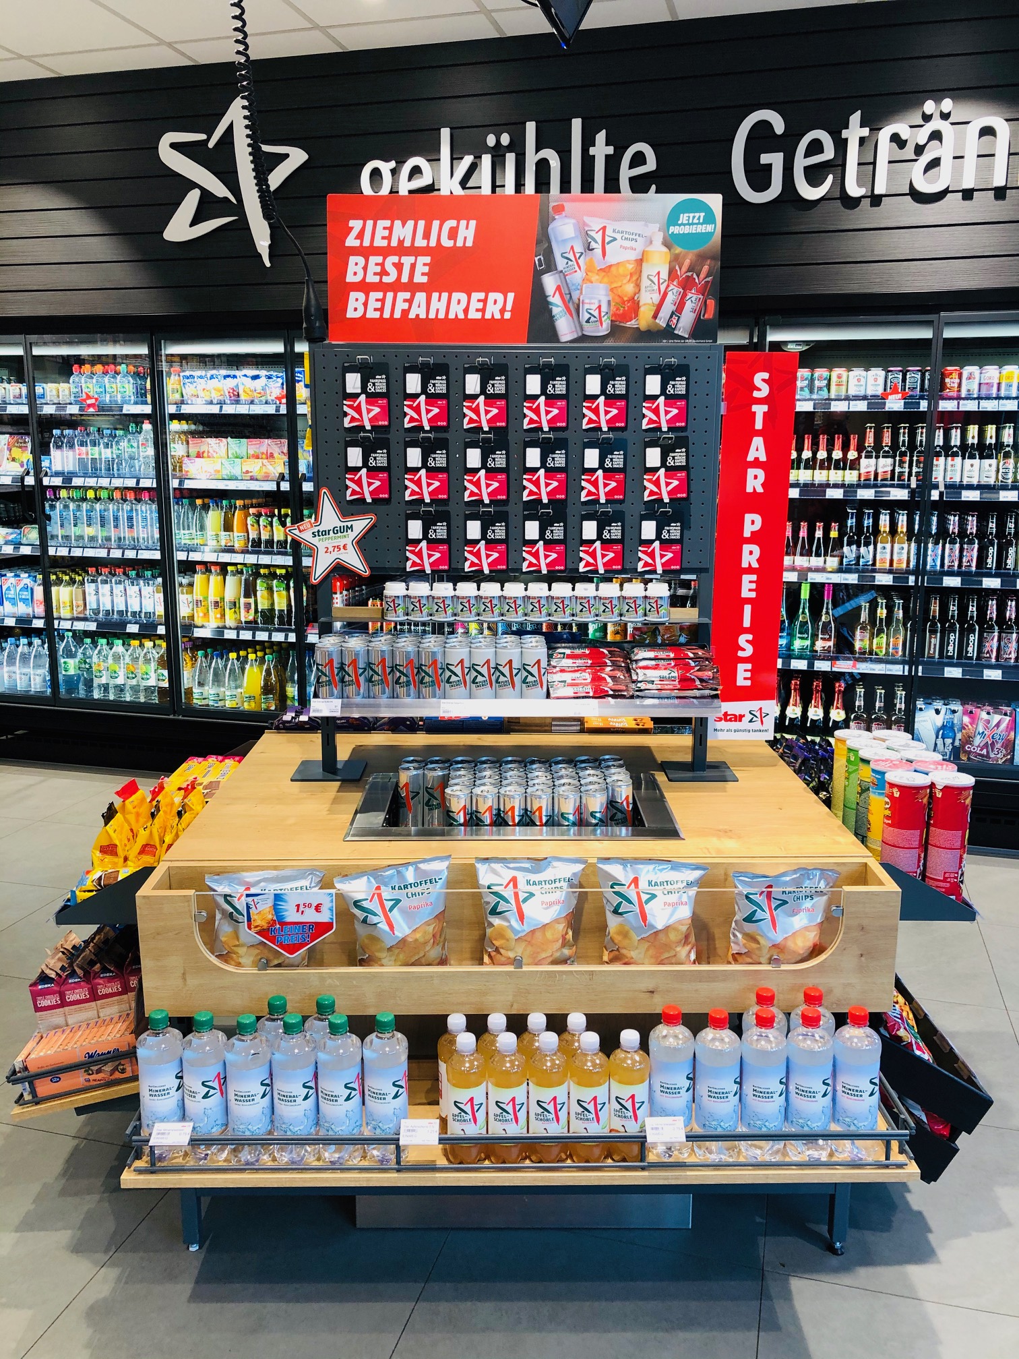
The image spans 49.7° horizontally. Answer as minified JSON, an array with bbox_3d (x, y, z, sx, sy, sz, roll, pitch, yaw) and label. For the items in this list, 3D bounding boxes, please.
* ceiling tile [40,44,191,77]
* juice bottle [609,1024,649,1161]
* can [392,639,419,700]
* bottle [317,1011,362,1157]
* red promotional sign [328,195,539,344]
[{"bbox_3d":[-1.545,-2.422,4.288,0.624,0.018,0.240,3,12,13],"label":"ceiling tile"},{"bbox_3d":[0.193,0.669,1.777,0.065,0.211,0.065,0,12,-1],"label":"juice bottle"},{"bbox_3d":[-0.216,-0.008,2.314,0.053,0.135,0.053,0,12,-1],"label":"can"},{"bbox_3d":[-0.271,0.655,1.765,0.072,0.242,0.072,0,12,-1],"label":"bottle"},{"bbox_3d":[-0.159,-0.838,2.252,0.424,0.286,0.010,0,12,-1],"label":"red promotional sign"}]

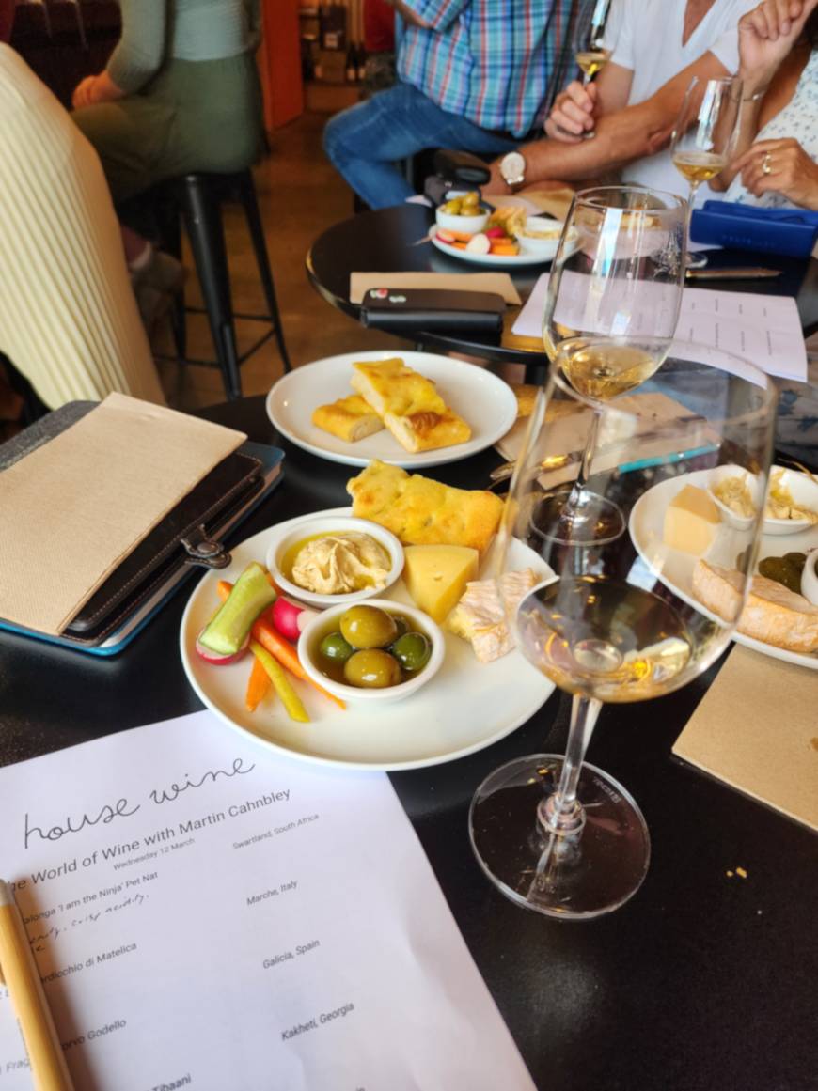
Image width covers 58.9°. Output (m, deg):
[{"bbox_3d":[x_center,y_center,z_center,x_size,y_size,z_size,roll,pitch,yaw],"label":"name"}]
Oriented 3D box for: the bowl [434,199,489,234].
[{"bbox_3d":[0.077,-0.457,1.027,0.076,0.032,0.076,1,37,0],"label":"bowl"}]

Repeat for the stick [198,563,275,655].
[{"bbox_3d":[-0.088,0.035,0.385,0.026,0.015,0.052,11,40,14],"label":"stick"}]

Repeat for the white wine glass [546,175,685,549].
[{"bbox_3d":[0.119,-0.102,0.449,0.077,0.208,0.077,1,36,0],"label":"white wine glass"}]

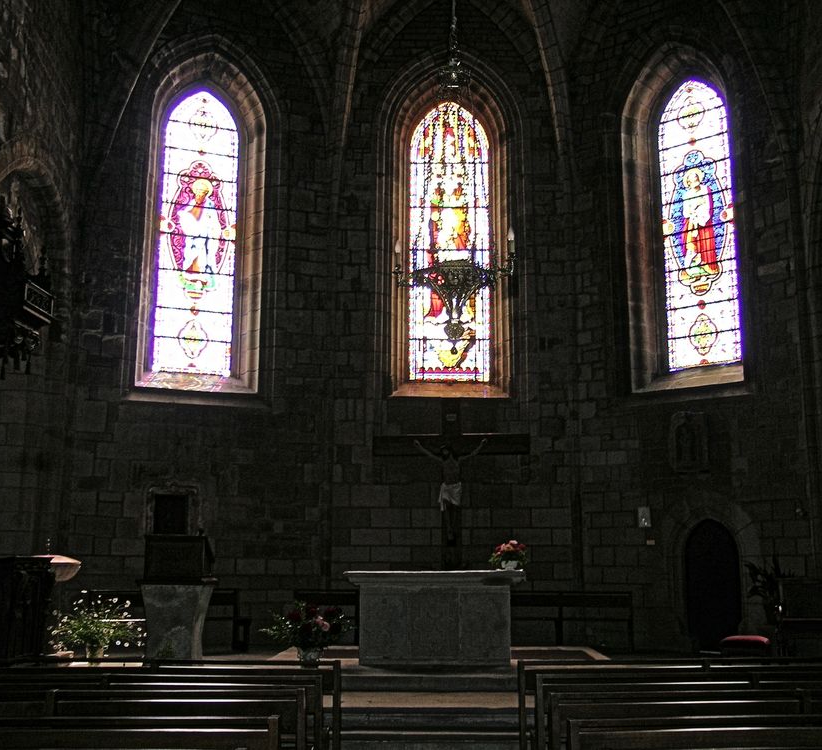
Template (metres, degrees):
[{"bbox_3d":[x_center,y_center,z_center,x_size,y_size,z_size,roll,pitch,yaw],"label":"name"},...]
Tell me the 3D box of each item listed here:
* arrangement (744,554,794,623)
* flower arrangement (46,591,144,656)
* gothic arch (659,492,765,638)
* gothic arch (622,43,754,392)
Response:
[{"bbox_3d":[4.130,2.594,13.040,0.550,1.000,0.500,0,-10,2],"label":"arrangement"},{"bbox_3d":[-3.433,2.744,12.412,1.000,0.740,0.850,0,-10,2],"label":"flower arrangement"},{"bbox_3d":[3.833,2.488,14.246,1.380,1.980,0.350,-8,-13,41],"label":"gothic arch"},{"bbox_3d":[3.749,-2.134,15.319,1.675,4.746,0.500,-8,-13,41],"label":"gothic arch"}]

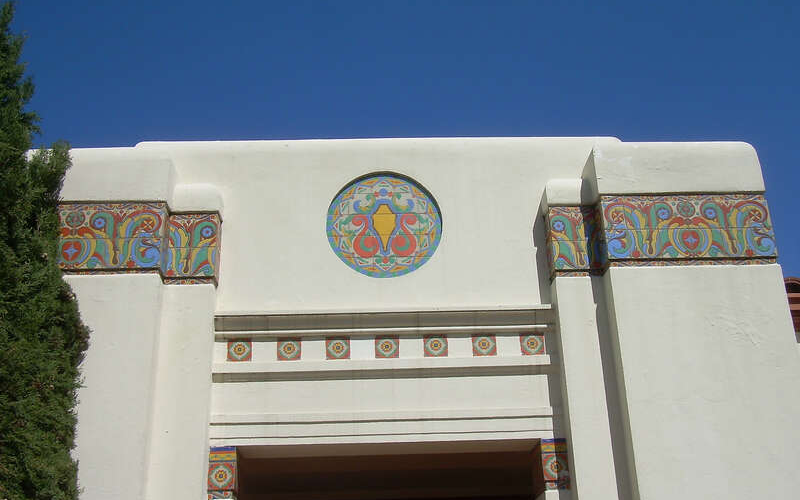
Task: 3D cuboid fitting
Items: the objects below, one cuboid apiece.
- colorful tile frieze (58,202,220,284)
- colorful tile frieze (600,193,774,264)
[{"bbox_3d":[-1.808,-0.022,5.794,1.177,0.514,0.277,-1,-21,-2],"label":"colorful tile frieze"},{"bbox_3d":[1.870,-0.128,5.705,1.084,0.490,0.050,-1,-23,-2],"label":"colorful tile frieze"}]

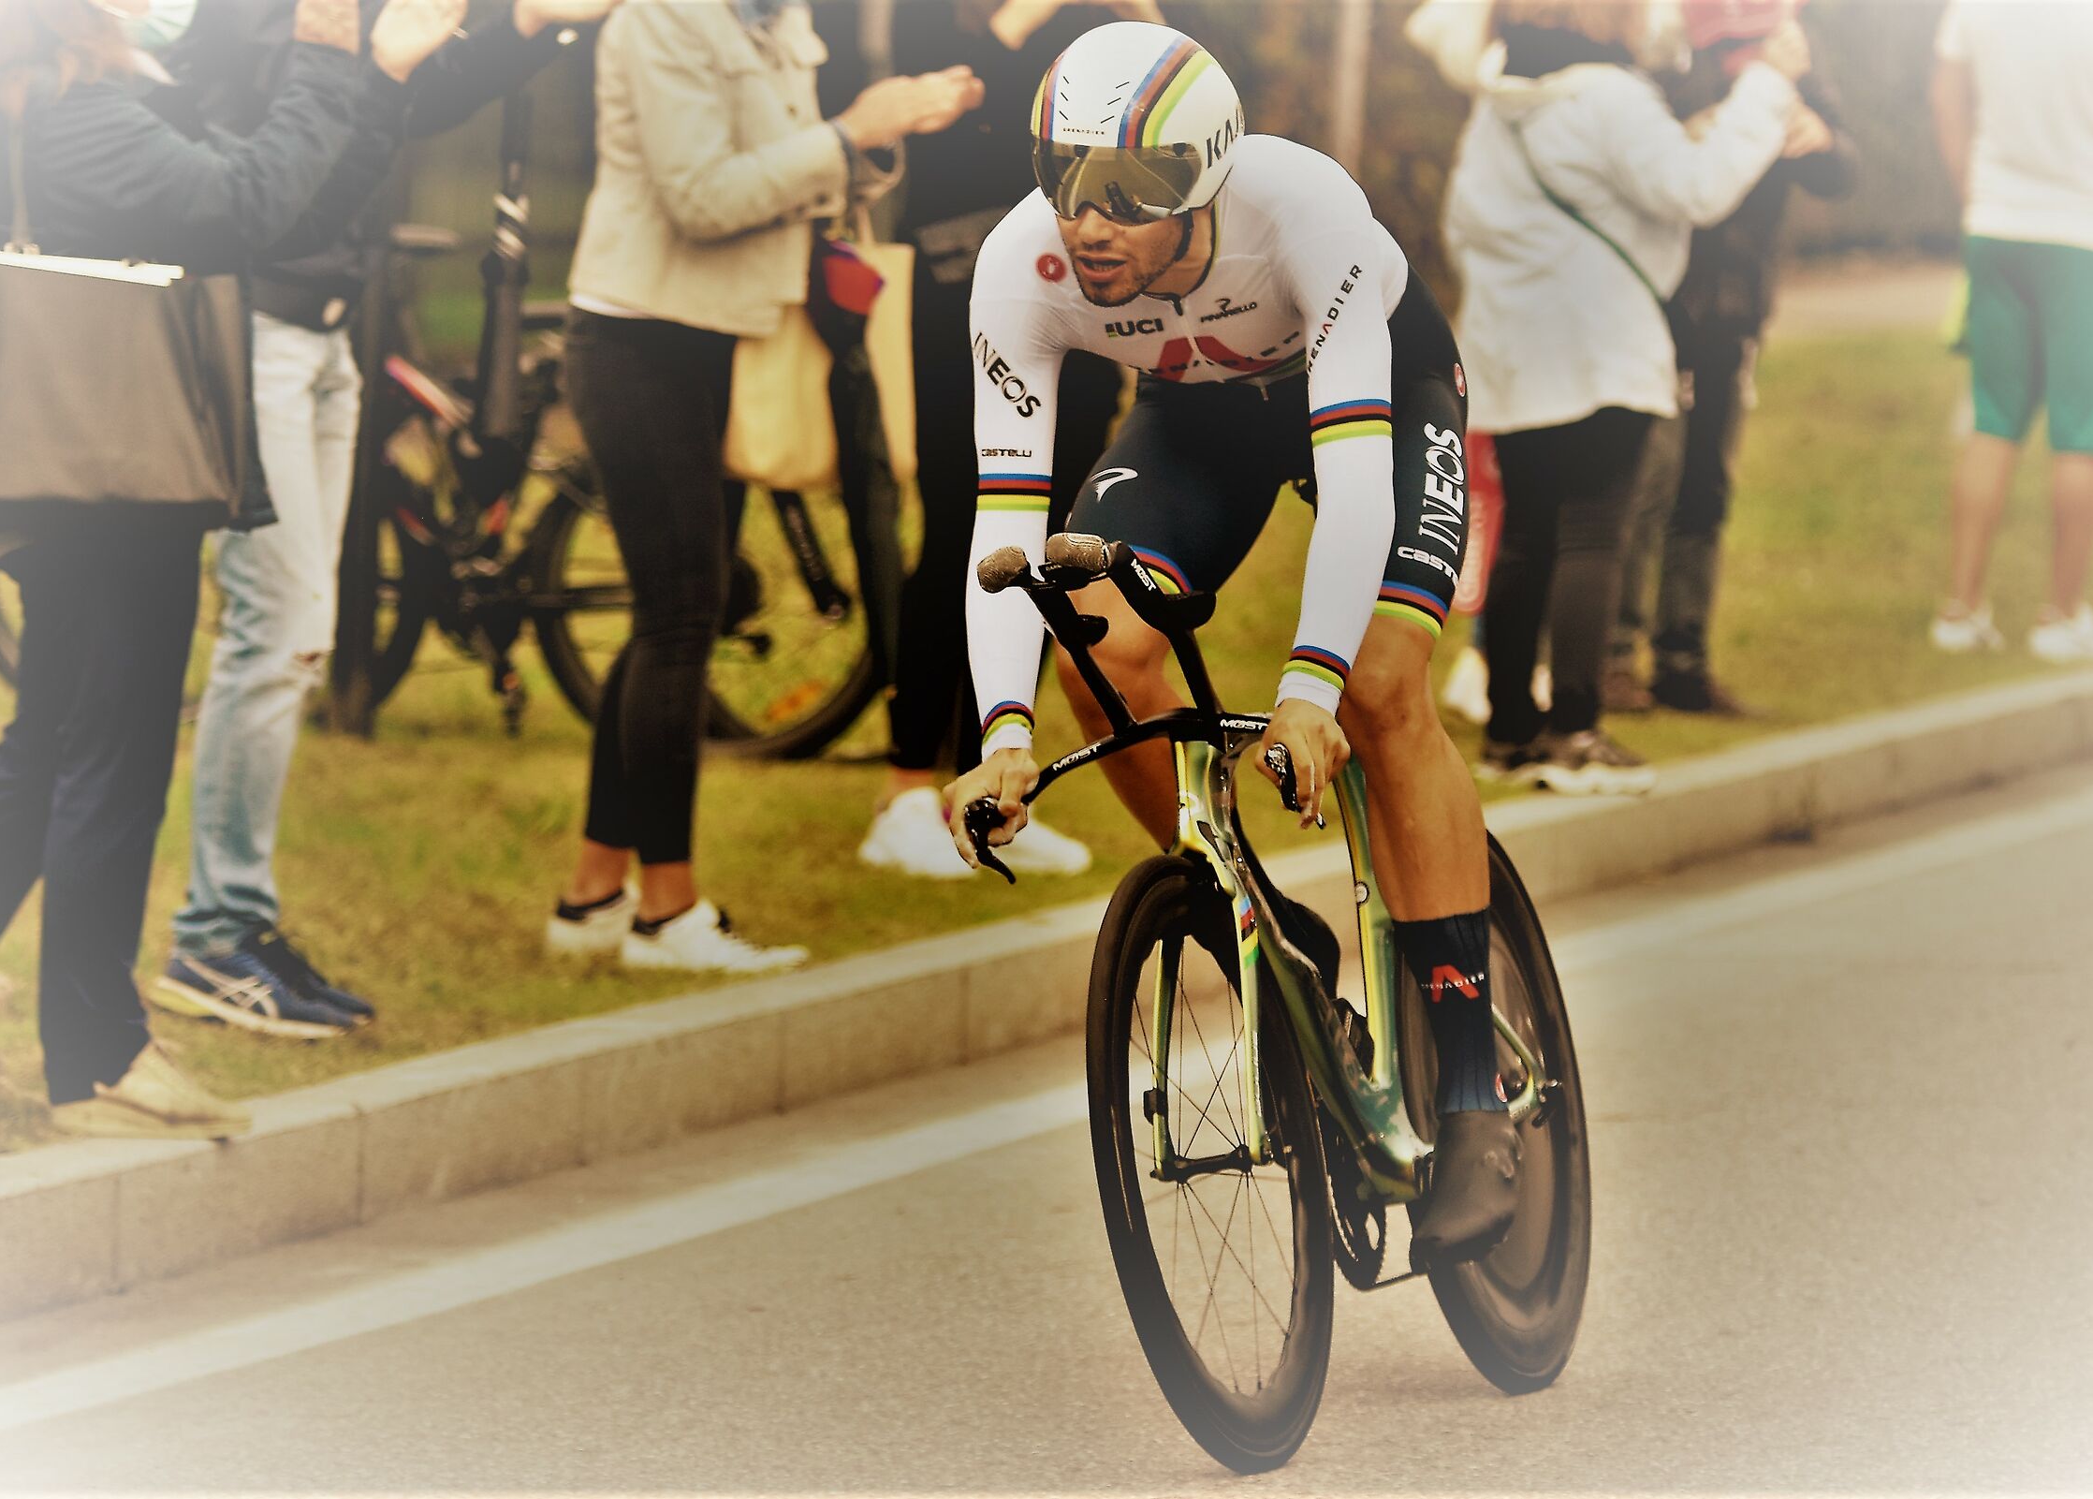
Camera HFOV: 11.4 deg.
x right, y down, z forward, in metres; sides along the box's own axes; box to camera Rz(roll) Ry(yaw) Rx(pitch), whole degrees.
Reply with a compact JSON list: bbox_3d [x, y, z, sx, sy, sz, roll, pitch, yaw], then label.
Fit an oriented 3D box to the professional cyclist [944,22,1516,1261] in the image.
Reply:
[{"bbox_3d":[0.250,-0.114,11.760,0.510,1.380,1.000,-4,0,20],"label":"professional cyclist"}]

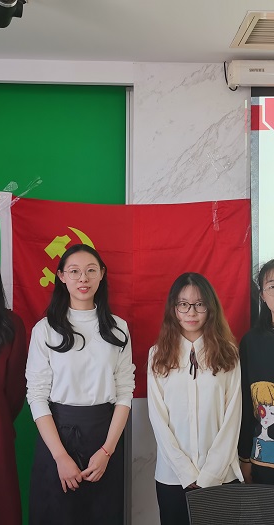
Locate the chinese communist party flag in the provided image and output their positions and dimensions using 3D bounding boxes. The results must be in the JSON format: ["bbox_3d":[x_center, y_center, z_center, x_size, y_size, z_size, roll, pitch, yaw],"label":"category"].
[{"bbox_3d":[-0.050,0.165,2.650,1.200,0.970,0.060,0,0,-2],"label":"chinese communist party flag"}]

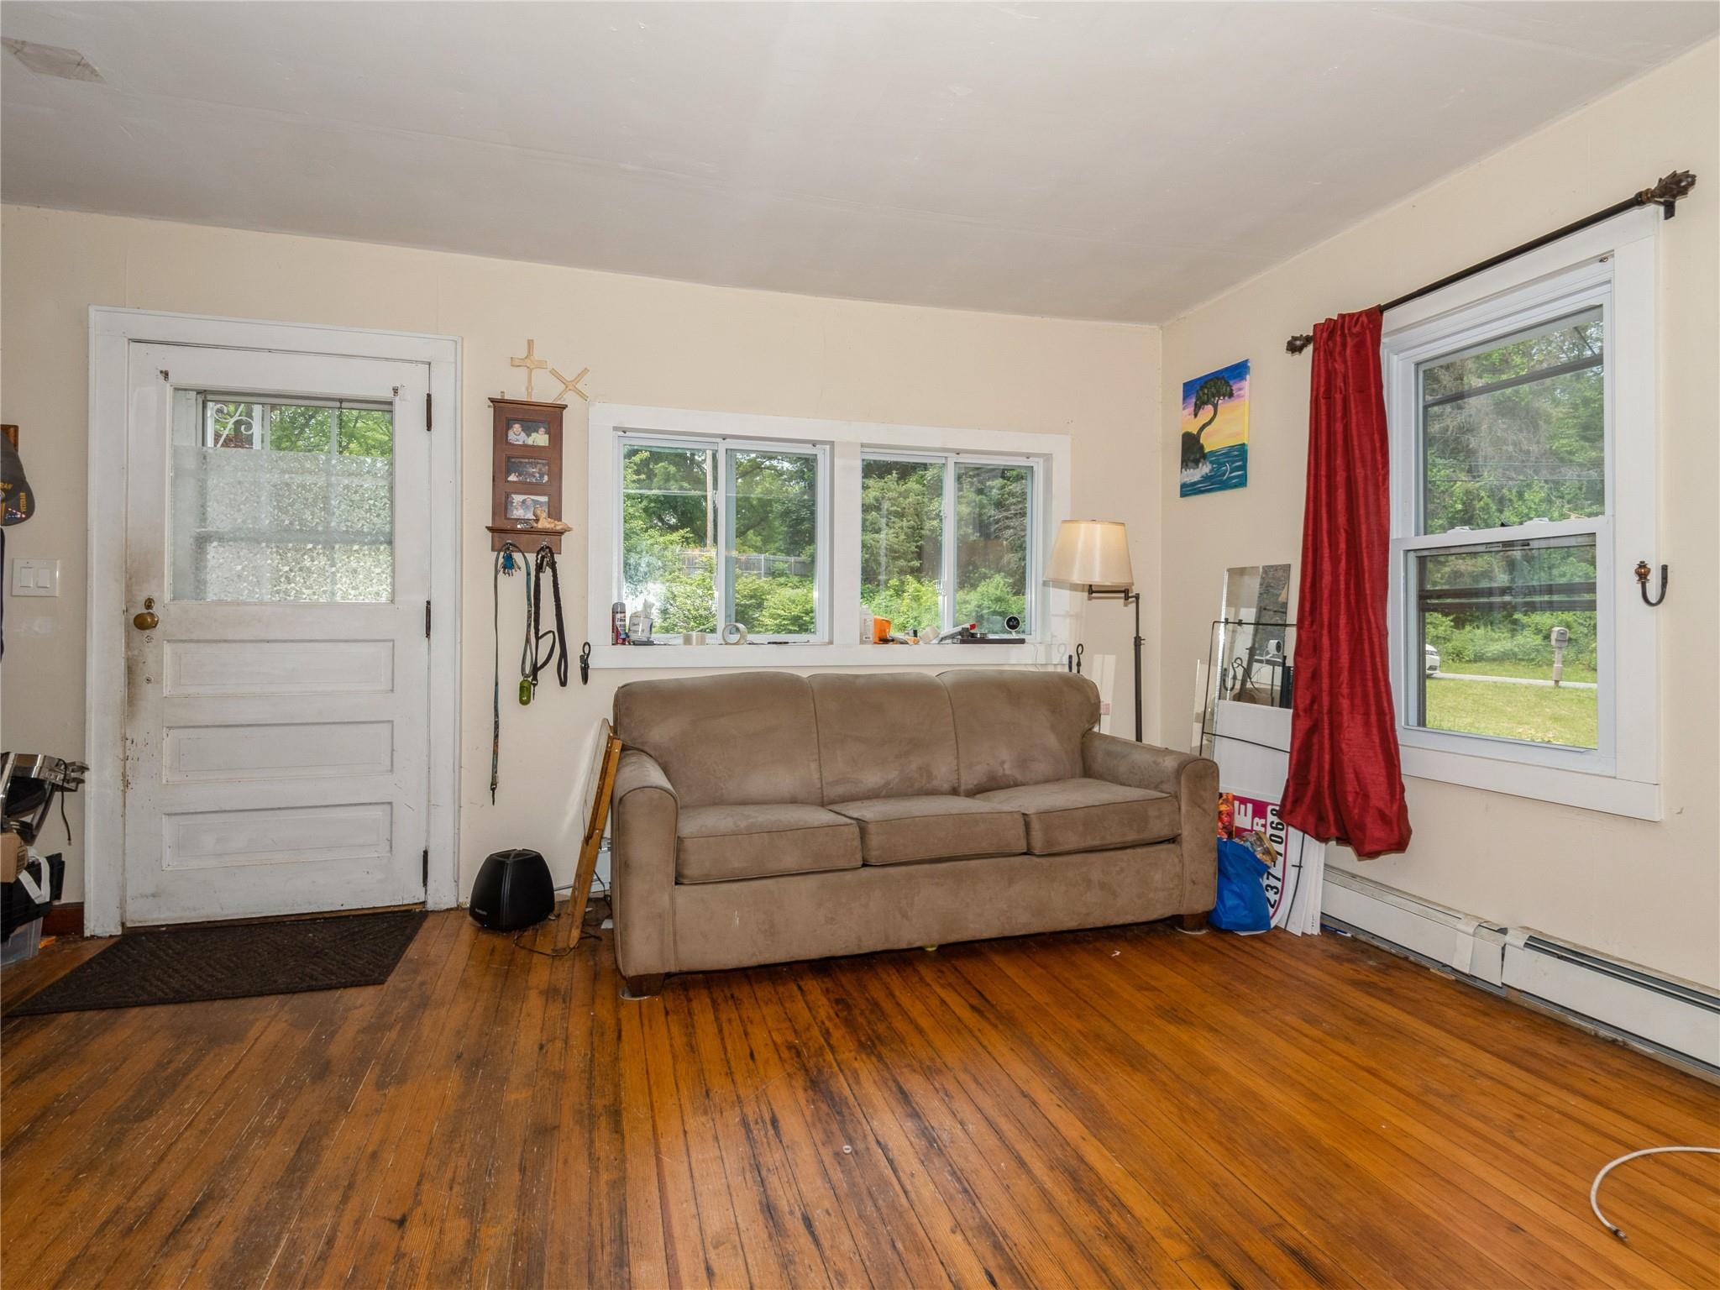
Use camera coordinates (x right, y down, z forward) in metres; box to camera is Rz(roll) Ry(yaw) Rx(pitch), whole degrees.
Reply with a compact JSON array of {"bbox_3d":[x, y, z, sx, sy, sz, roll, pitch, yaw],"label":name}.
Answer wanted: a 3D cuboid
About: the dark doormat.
[{"bbox_3d":[-1.925,0.974,2.801,0.925,0.010,0.715,0,0,-15],"label":"dark doormat"}]

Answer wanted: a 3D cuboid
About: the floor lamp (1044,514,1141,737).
[{"bbox_3d":[0.996,0.226,3.692,0.550,1.502,0.420,0,0,-15],"label":"floor lamp"}]

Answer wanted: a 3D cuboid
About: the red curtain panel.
[{"bbox_3d":[1.604,-0.204,2.990,0.130,1.774,0.520,0,0,-15],"label":"red curtain panel"}]

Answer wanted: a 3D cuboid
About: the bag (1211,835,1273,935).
[{"bbox_3d":[1.285,0.819,3.174,0.210,0.325,0.230,0,0,-15],"label":"bag"}]

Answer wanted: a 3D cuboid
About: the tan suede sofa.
[{"bbox_3d":[0.143,0.541,3.208,2.009,0.877,0.907,0,0,-18],"label":"tan suede sofa"}]

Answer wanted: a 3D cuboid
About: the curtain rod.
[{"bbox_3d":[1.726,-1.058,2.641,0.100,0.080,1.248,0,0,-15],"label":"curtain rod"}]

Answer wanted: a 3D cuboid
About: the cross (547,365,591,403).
[{"bbox_3d":[-1.112,-0.991,3.427,0.142,0.130,0.012,0,0,-15],"label":"cross"}]

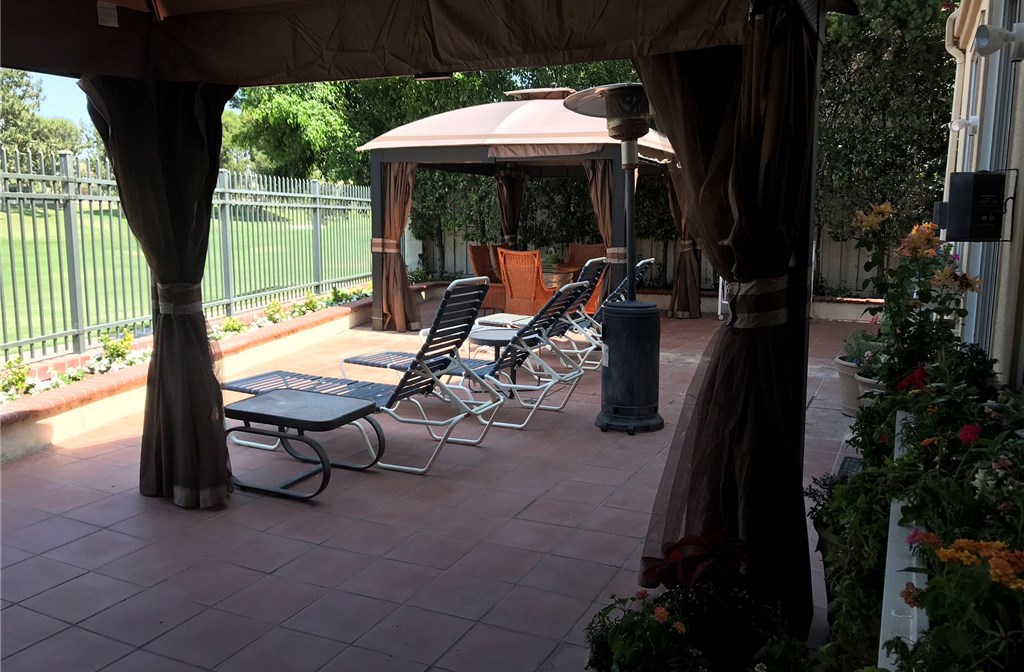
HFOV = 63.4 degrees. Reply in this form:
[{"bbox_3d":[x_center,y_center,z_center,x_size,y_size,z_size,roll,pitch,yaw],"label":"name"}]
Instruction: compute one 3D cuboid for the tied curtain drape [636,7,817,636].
[{"bbox_3d":[0.703,-0.015,2.849,0.600,2.000,0.460,4,9,25],"label":"tied curtain drape"}]

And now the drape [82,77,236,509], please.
[{"bbox_3d":[-1.594,-0.184,3.946,0.520,1.980,0.440,4,9,25],"label":"drape"}]

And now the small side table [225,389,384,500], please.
[{"bbox_3d":[-1.083,0.557,4.320,0.700,0.410,0.530,4,9,25],"label":"small side table"}]

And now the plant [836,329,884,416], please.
[{"bbox_3d":[2.476,0.256,5.787,0.390,0.609,0.390,4,9,25],"label":"plant"}]

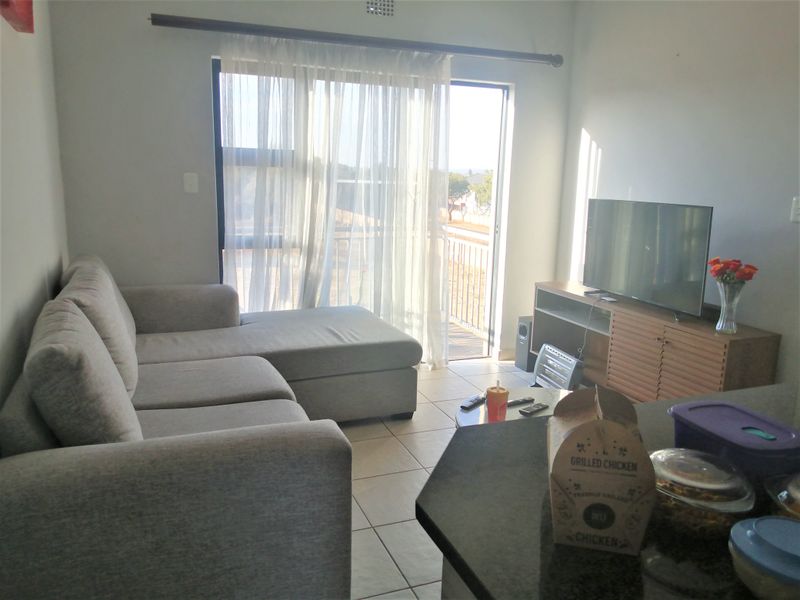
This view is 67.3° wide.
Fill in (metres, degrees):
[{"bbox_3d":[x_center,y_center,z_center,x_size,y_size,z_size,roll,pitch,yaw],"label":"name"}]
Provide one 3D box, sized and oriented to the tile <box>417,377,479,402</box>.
[{"bbox_3d":[0.329,0.614,4.101,0.400,0.010,0.400,-3,12,-21],"label":"tile"}]

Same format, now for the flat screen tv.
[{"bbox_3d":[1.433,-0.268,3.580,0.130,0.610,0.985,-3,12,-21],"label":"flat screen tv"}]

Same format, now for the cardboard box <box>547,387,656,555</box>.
[{"bbox_3d":[0.289,0.232,0.870,0.134,0.217,0.122,4,12,12],"label":"cardboard box"}]

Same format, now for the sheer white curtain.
[{"bbox_3d":[-0.363,-0.524,4.003,1.600,2.200,0.110,-3,12,-21],"label":"sheer white curtain"}]

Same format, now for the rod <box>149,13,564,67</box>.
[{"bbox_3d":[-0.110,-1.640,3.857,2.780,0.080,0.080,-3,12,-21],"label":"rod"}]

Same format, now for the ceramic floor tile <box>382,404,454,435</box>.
[{"bbox_3d":[0.097,0.711,3.591,0.400,0.010,0.400,-3,12,-21],"label":"ceramic floor tile"}]

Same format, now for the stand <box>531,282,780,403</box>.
[{"bbox_3d":[1.447,0.362,3.746,0.360,0.674,1.620,-3,12,-21],"label":"stand"}]

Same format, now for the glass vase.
[{"bbox_3d":[1.680,0.037,3.027,0.135,0.258,0.135,-3,12,-21],"label":"glass vase"}]

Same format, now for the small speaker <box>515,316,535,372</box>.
[{"bbox_3d":[1.044,0.332,4.590,0.240,0.385,0.150,-3,12,-21],"label":"small speaker"}]

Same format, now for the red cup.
[{"bbox_3d":[0.406,0.447,2.477,0.090,0.160,0.090,1,11,0],"label":"red cup"}]

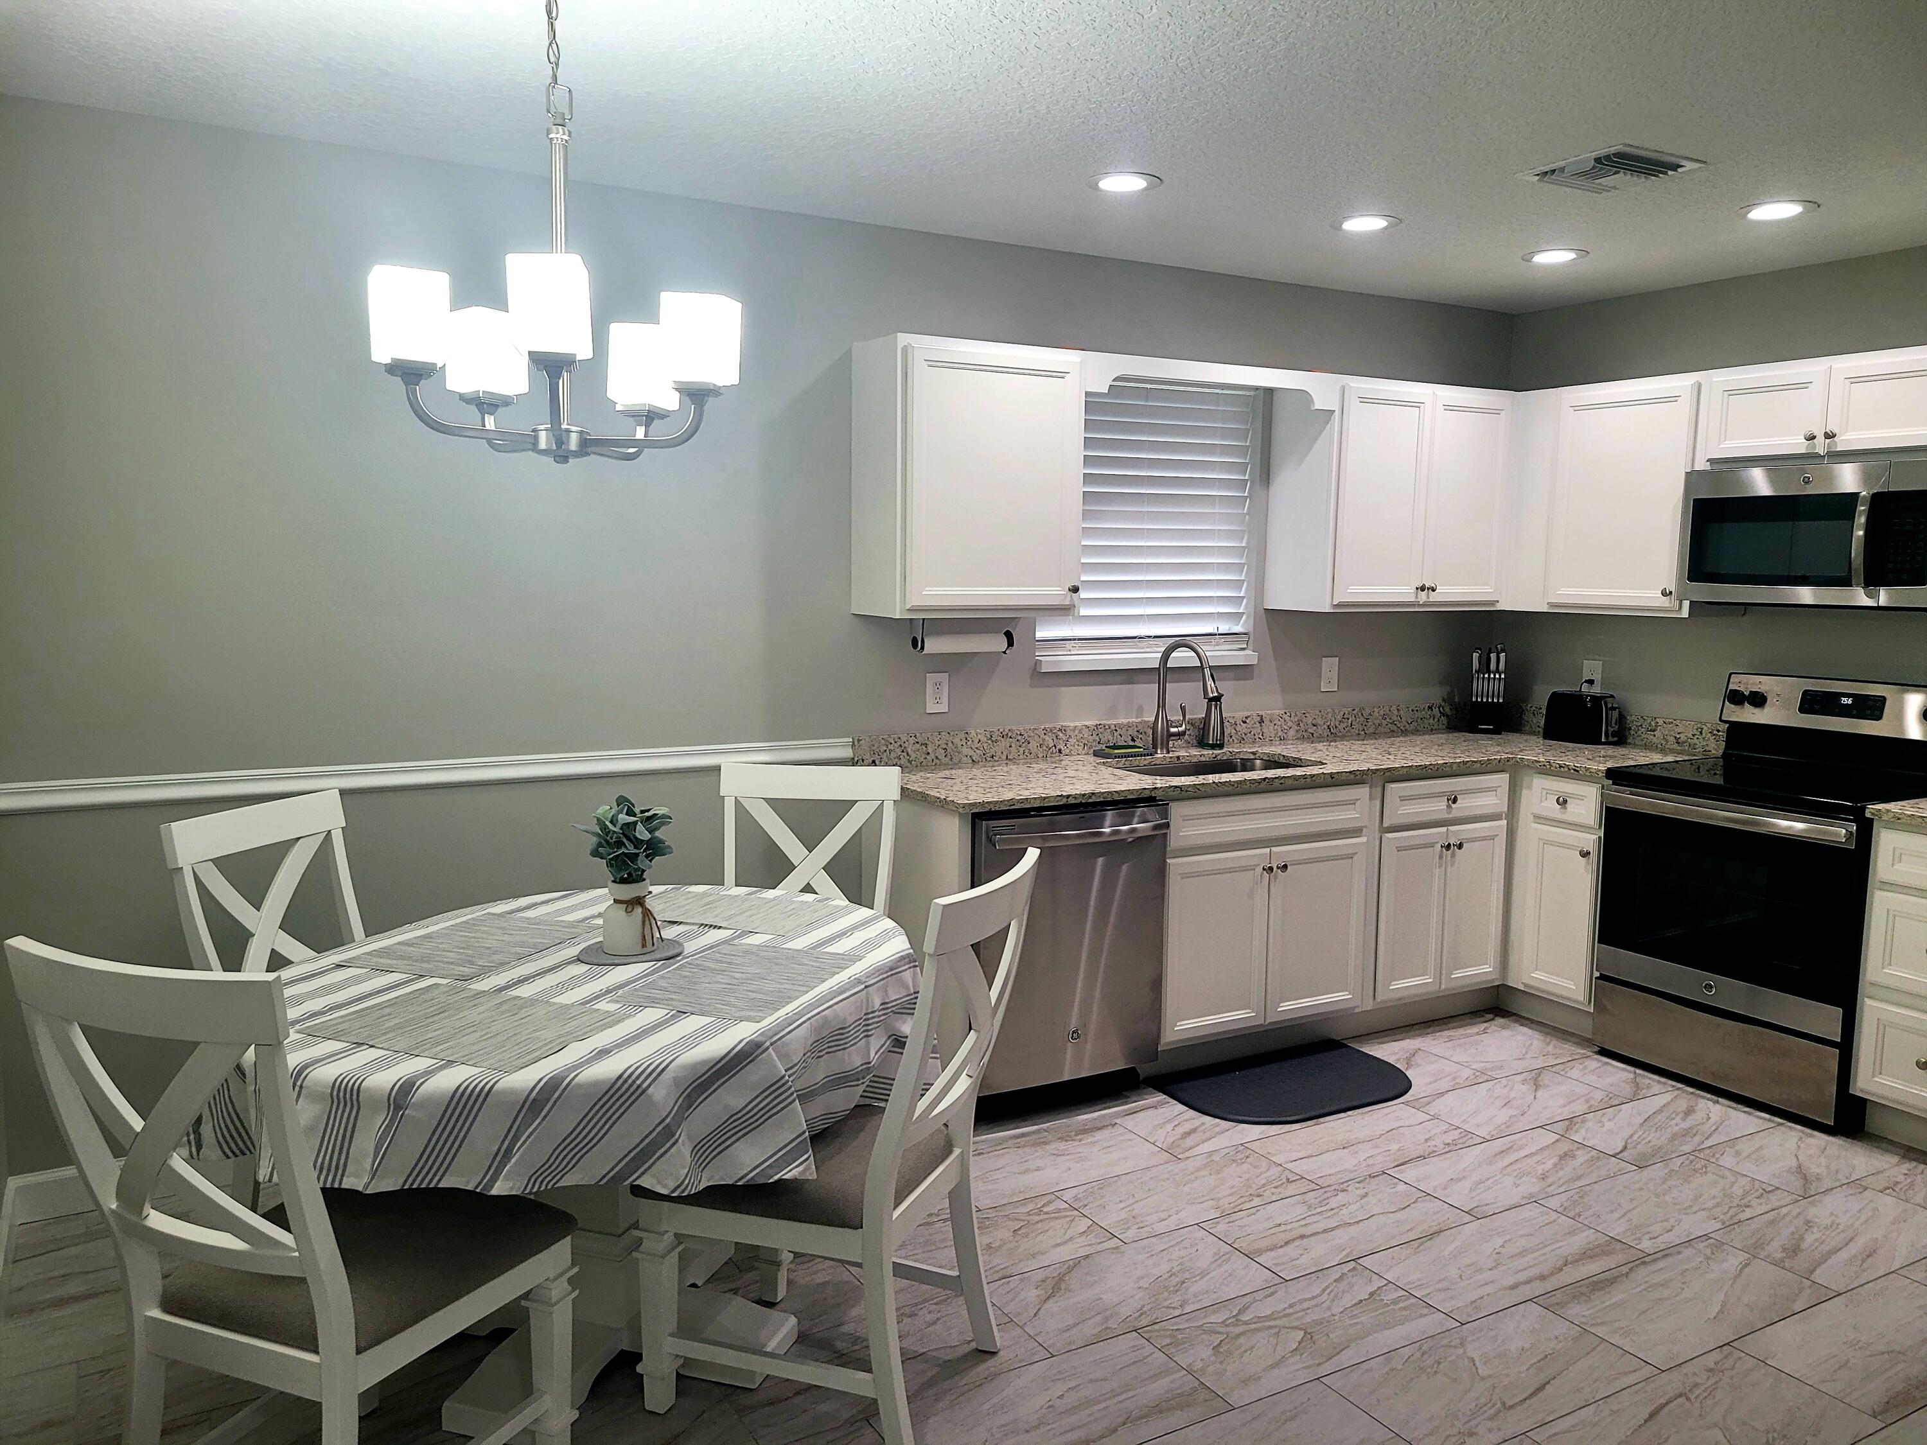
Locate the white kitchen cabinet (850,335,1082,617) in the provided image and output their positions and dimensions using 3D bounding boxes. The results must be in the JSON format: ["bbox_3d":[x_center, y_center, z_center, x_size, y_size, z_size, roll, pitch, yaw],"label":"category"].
[{"bbox_3d":[0.015,-0.696,4.199,0.605,0.764,0.320,-3,8,-30],"label":"white kitchen cabinet"}]

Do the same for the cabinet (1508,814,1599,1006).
[{"bbox_3d":[2.141,0.605,4.812,0.550,0.580,0.325,-3,7,-30],"label":"cabinet"}]

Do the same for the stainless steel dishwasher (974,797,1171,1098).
[{"bbox_3d":[0.165,0.599,4.215,0.605,0.790,0.600,-3,7,-30],"label":"stainless steel dishwasher"}]

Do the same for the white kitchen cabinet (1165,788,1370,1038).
[{"bbox_3d":[0.771,0.545,4.612,0.785,0.750,0.620,-3,8,-30],"label":"white kitchen cabinet"}]

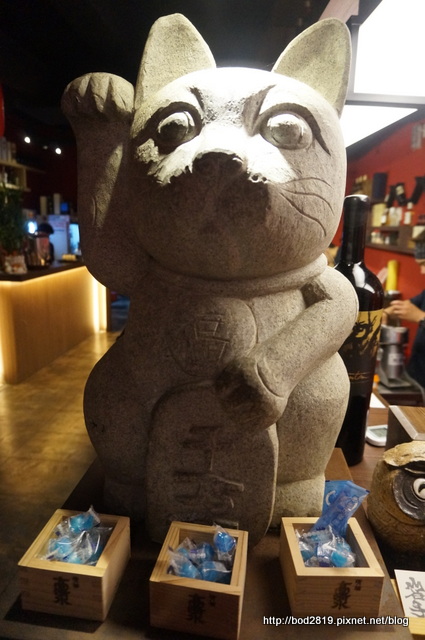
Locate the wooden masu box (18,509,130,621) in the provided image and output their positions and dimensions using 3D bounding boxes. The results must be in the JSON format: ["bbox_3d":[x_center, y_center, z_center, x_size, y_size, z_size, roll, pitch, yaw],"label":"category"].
[{"bbox_3d":[-0.141,0.257,0.454,0.085,0.053,0.085,3,14,6],"label":"wooden masu box"}]

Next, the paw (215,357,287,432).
[{"bbox_3d":[0.043,0.085,0.485,0.080,0.080,0.072,3,14,6],"label":"paw"}]

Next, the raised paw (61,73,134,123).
[{"bbox_3d":[-0.120,-0.233,0.450,0.075,0.052,0.064,2,13,3],"label":"raised paw"}]

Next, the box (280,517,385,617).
[{"bbox_3d":[0.123,0.264,0.459,0.085,0.053,0.085,1,13,-1],"label":"box"}]

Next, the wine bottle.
[{"bbox_3d":[0.226,0.026,0.733,0.119,0.455,0.119,6,14,17],"label":"wine bottle"}]

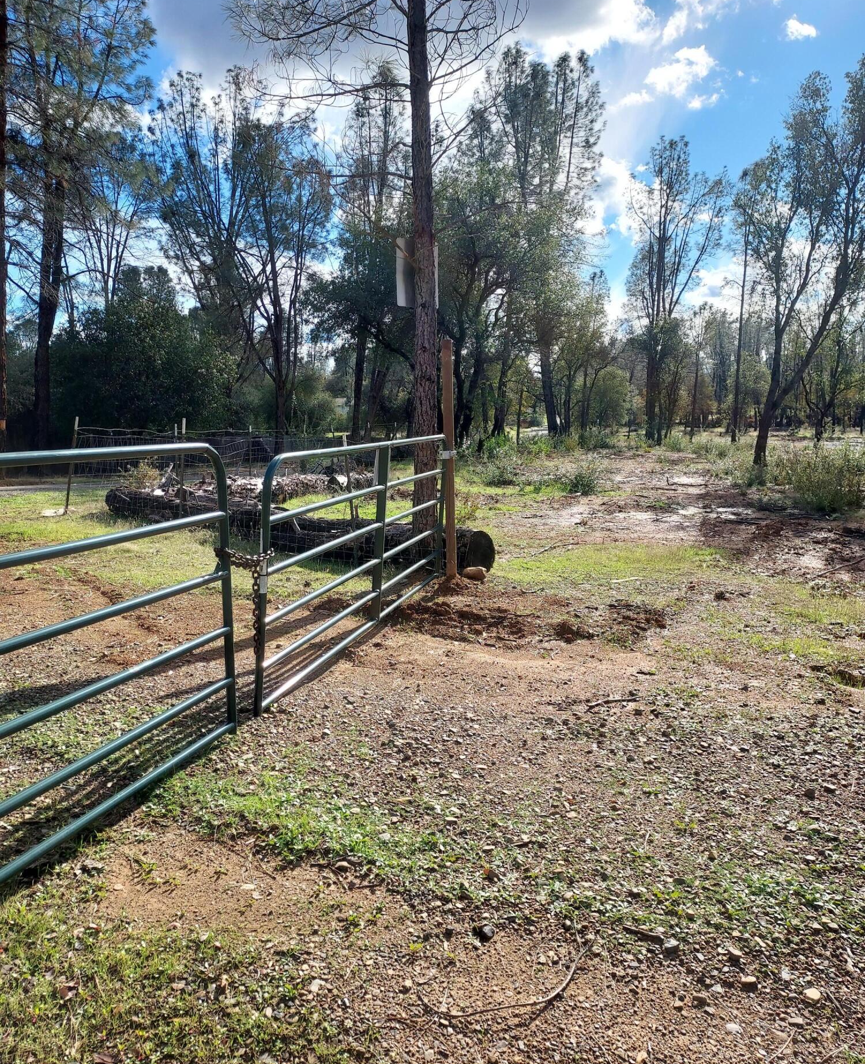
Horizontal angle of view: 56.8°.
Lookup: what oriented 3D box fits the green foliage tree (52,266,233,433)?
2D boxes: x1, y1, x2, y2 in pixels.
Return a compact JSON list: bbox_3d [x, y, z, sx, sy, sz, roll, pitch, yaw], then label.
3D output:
[{"bbox_3d":[-9.229,-5.253,25.516,5.588,6.256,4.897,-3,9,-19],"label":"green foliage tree"}]

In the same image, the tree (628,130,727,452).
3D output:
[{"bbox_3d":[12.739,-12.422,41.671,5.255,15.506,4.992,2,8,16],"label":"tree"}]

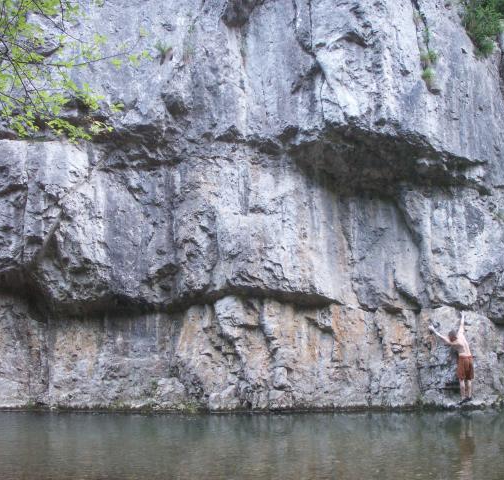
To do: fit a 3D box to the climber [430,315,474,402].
[{"bbox_3d":[4.800,2.870,16.450,0.880,2.120,0.820,6,-10,-36],"label":"climber"}]

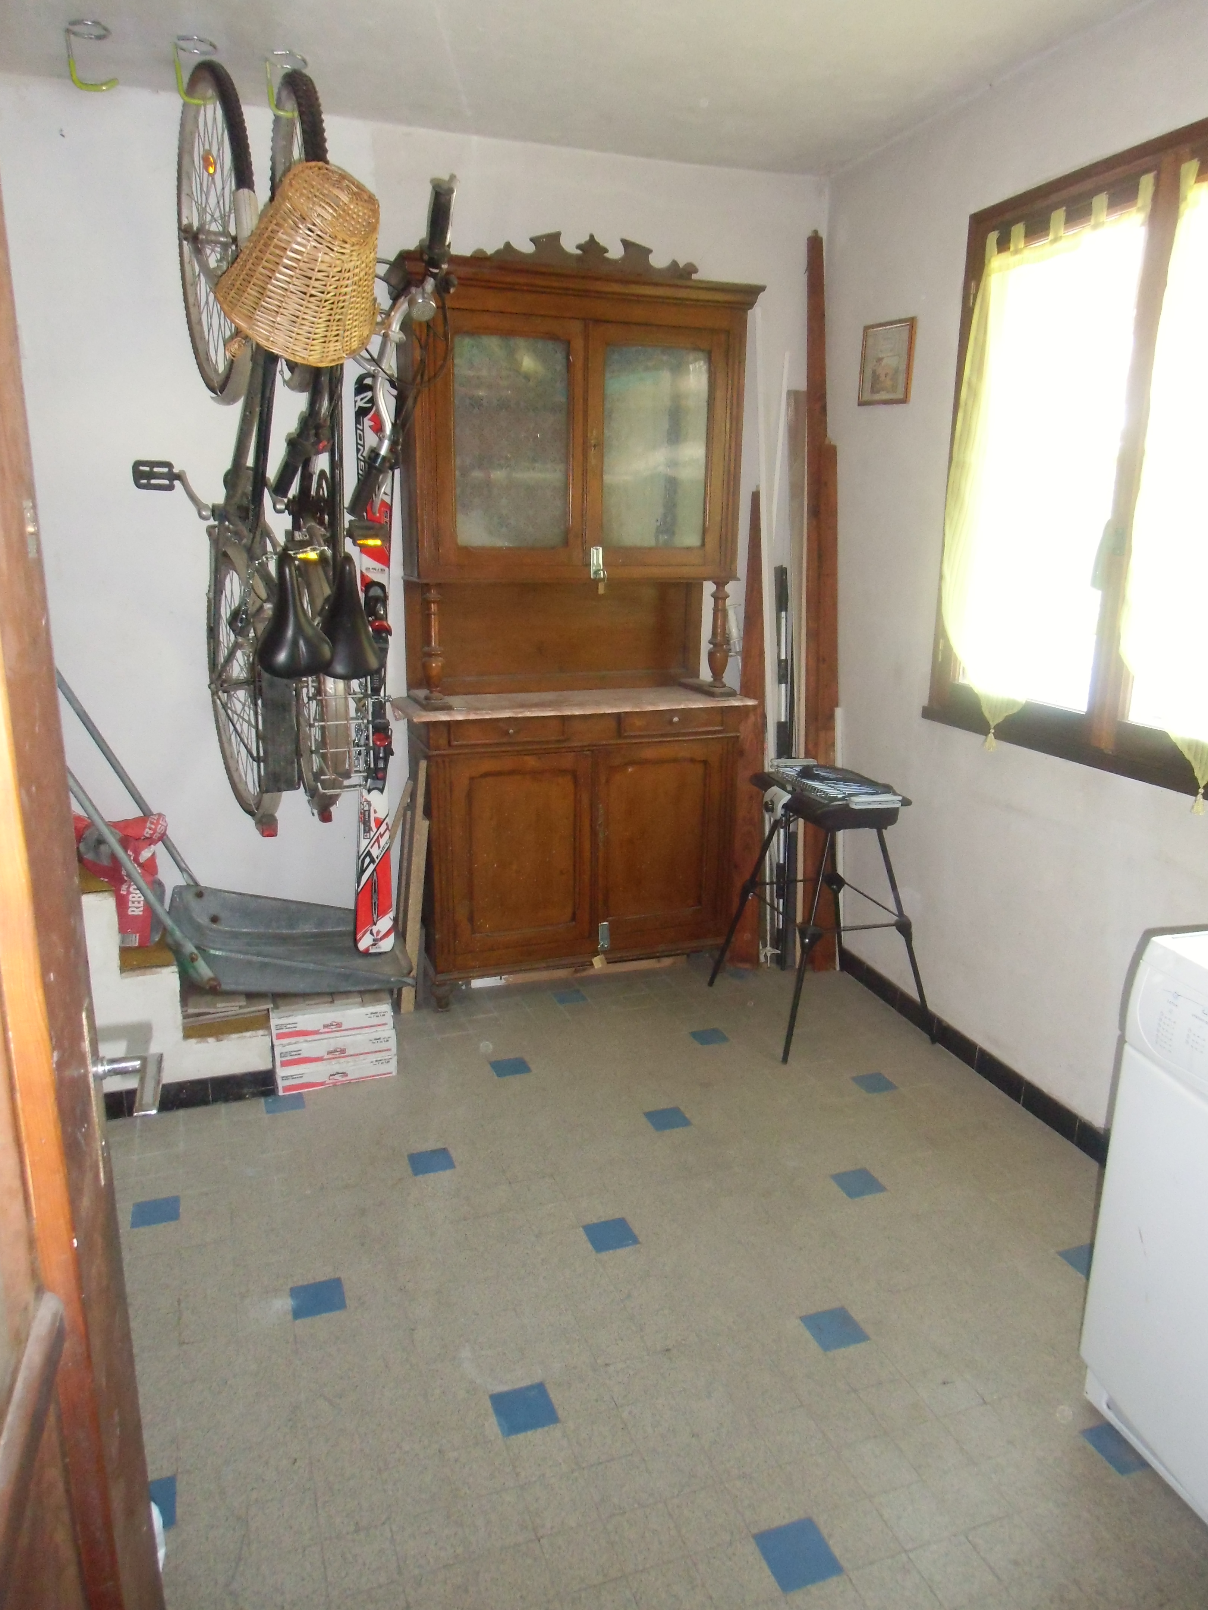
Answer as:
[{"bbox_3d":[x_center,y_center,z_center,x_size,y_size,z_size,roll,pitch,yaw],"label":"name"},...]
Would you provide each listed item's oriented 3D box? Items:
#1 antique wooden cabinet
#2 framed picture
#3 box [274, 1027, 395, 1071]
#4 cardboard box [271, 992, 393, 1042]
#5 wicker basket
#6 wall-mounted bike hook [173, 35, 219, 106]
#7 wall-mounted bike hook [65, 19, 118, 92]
[{"bbox_3d":[-0.083,-0.505,3.432,1.083,2.225,0.349,-5,15,-20],"label":"antique wooden cabinet"},{"bbox_3d":[0.834,-1.297,3.289,0.015,0.230,0.275,-4,14,-17],"label":"framed picture"},{"bbox_3d":[-0.765,0.615,3.093,0.310,0.075,0.310,-5,15,-22],"label":"box"},{"bbox_3d":[-0.770,0.540,3.083,0.310,0.075,0.310,-5,15,-22],"label":"cardboard box"},{"bbox_3d":[-0.576,-1.101,2.222,0.335,0.335,0.250,27,-33,-19],"label":"wicker basket"},{"bbox_3d":[-0.951,-1.717,2.624,0.102,0.120,0.099,-4,15,-19],"label":"wall-mounted bike hook"},{"bbox_3d":[-1.165,-1.701,2.550,0.107,0.120,0.103,-4,15,-19],"label":"wall-mounted bike hook"}]

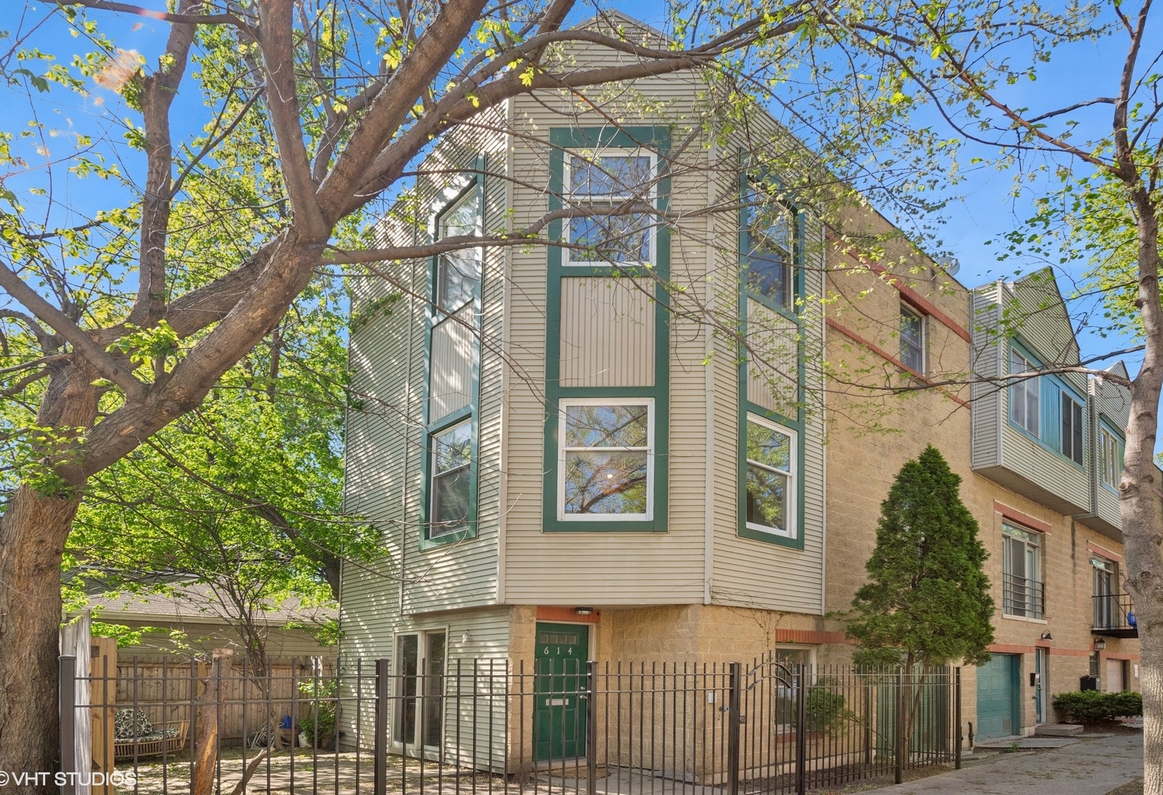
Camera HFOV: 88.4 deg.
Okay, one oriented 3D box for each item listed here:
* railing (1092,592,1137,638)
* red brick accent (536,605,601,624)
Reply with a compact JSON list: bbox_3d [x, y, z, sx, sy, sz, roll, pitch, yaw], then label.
[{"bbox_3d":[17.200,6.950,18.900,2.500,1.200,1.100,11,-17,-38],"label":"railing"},{"bbox_3d":[-0.190,3.180,8.750,1.080,0.210,0.100,9,-15,-32],"label":"red brick accent"}]

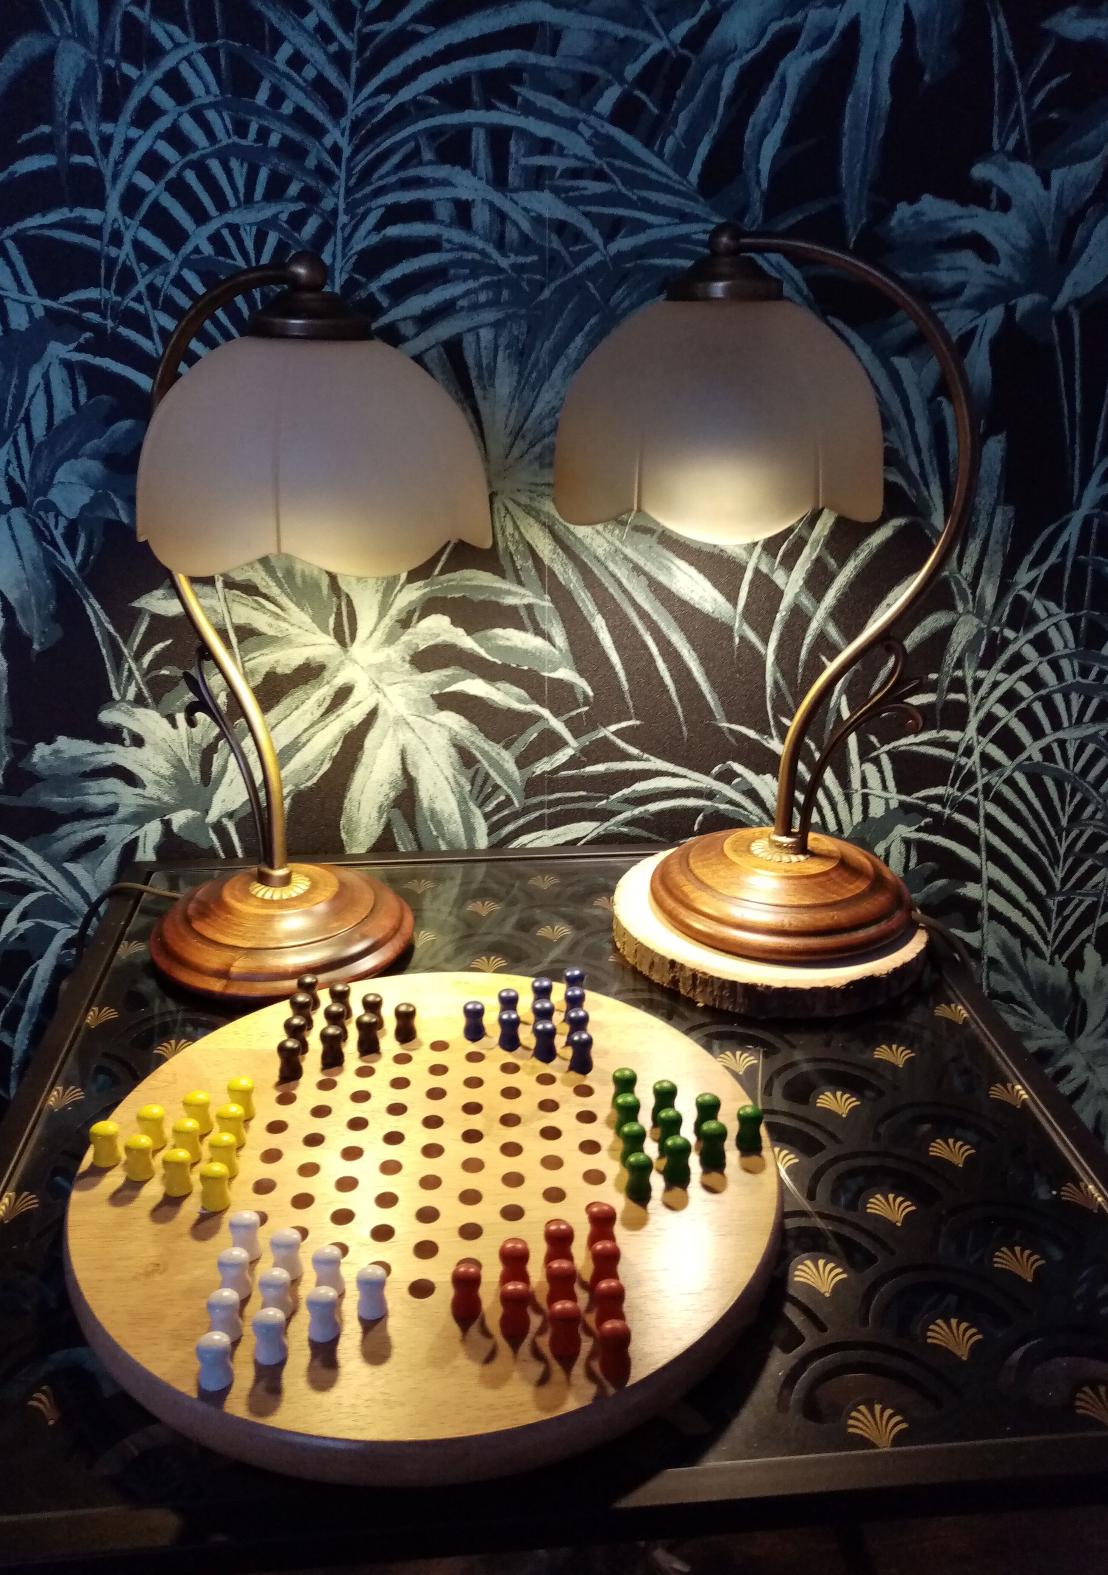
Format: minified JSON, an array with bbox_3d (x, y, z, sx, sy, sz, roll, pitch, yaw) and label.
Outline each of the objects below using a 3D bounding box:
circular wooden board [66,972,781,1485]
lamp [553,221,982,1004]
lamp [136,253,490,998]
[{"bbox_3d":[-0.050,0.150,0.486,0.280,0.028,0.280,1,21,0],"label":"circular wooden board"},{"bbox_3d":[0.106,-0.094,0.635,0.219,0.380,0.178,10,23,23],"label":"lamp"},{"bbox_3d":[-0.129,-0.073,0.602,0.213,0.361,0.170,15,25,33],"label":"lamp"}]

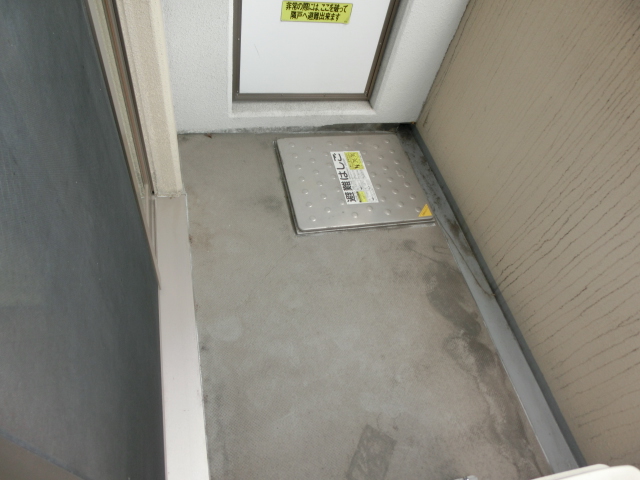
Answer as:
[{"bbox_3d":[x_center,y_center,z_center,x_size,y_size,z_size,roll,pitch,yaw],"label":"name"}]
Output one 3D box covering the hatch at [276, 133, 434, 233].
[{"bbox_3d":[0.167,-0.304,2.240,0.679,0.030,0.604,-5,56,-15],"label":"hatch"}]

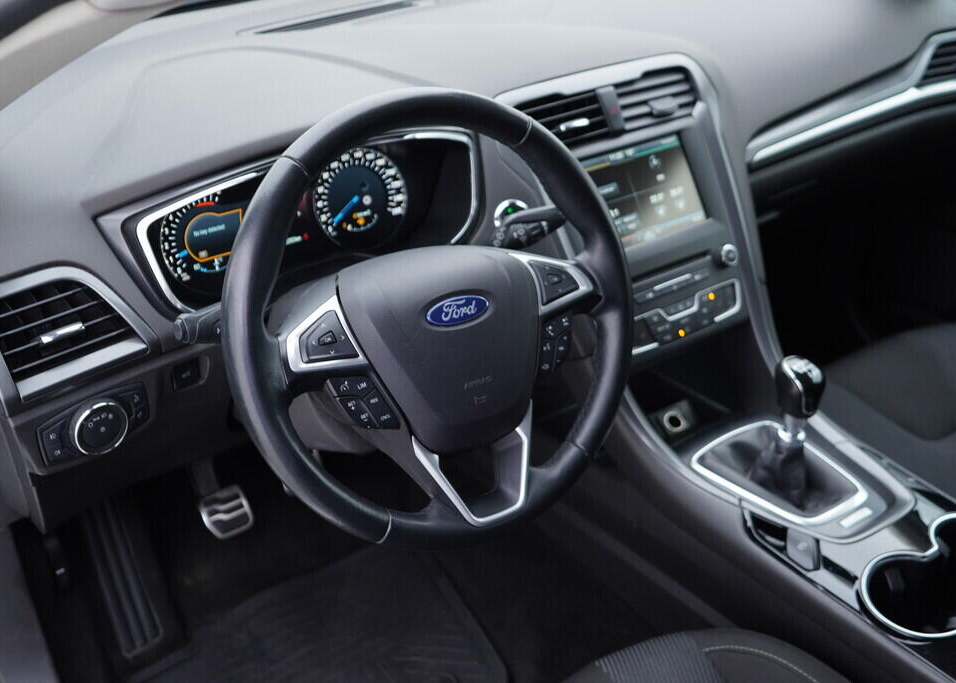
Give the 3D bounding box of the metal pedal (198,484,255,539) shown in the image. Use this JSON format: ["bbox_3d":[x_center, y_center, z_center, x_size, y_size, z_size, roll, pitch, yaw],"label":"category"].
[{"bbox_3d":[-0.332,0.224,1.350,0.060,0.057,0.022,-18,-8,-28],"label":"metal pedal"}]

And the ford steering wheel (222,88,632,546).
[{"bbox_3d":[-0.037,-0.019,0.871,0.378,0.375,0.100,-18,10,-28],"label":"ford steering wheel"}]

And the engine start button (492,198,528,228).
[{"bbox_3d":[0.038,-0.134,1.110,0.042,0.042,0.012,-12,14,-21],"label":"engine start button"}]

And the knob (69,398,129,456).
[{"bbox_3d":[-0.326,0.074,0.880,0.051,0.051,0.026,-22,30,-34],"label":"knob"}]

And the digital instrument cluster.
[{"bbox_3d":[-0.165,-0.129,1.035,0.370,0.145,0.075,-18,16,-28],"label":"digital instrument cluster"}]

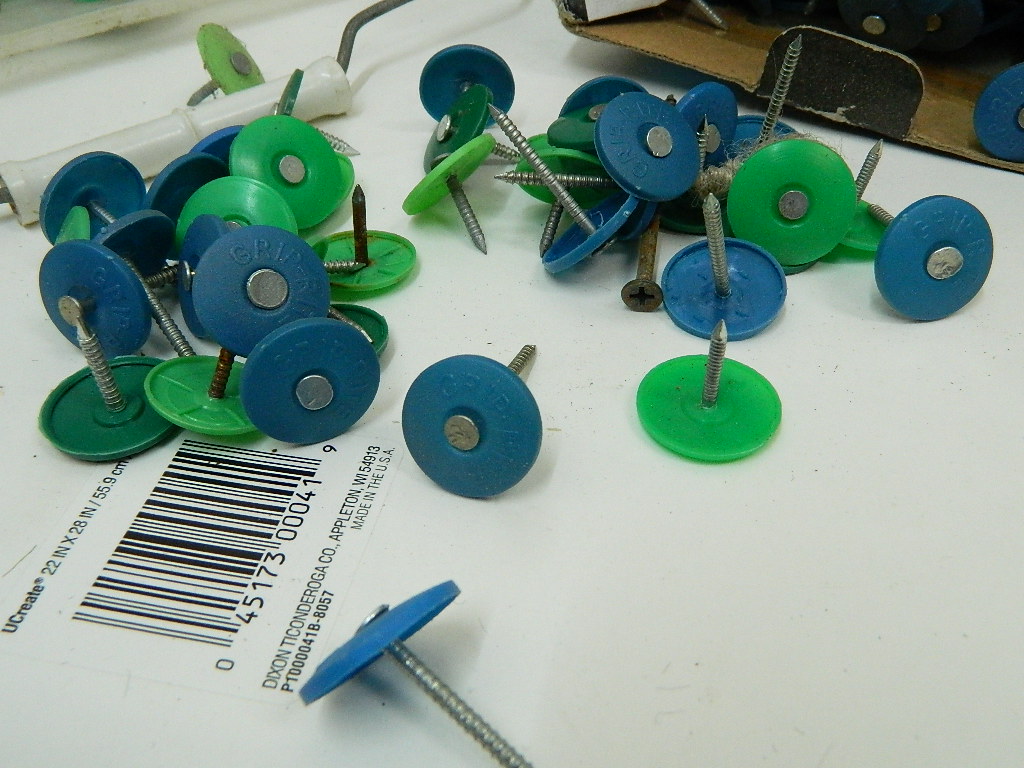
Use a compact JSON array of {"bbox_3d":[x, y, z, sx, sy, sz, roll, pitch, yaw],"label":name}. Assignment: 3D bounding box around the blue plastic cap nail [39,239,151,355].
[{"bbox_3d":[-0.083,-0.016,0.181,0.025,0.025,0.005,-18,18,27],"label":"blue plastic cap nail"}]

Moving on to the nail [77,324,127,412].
[{"bbox_3d":[-0.073,-0.003,0.162,0.003,0.021,0.003,-24,47,-22],"label":"nail"}]

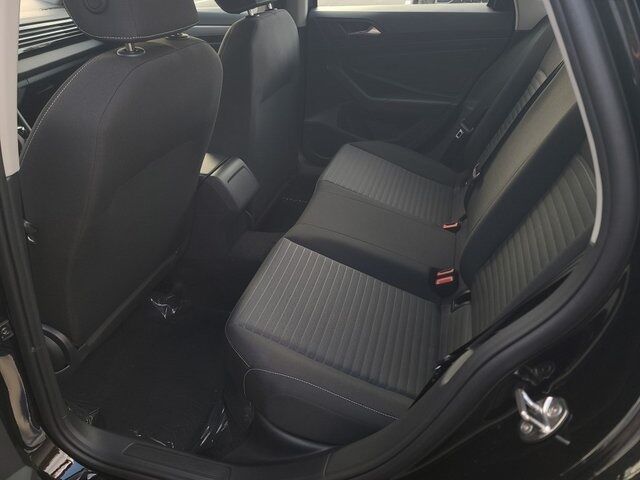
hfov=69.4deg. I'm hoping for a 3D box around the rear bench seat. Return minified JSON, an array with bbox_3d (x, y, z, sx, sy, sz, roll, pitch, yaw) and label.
[{"bbox_3d":[0.323,-0.173,1.312,0.810,0.790,1.280,8,35,12],"label":"rear bench seat"}]

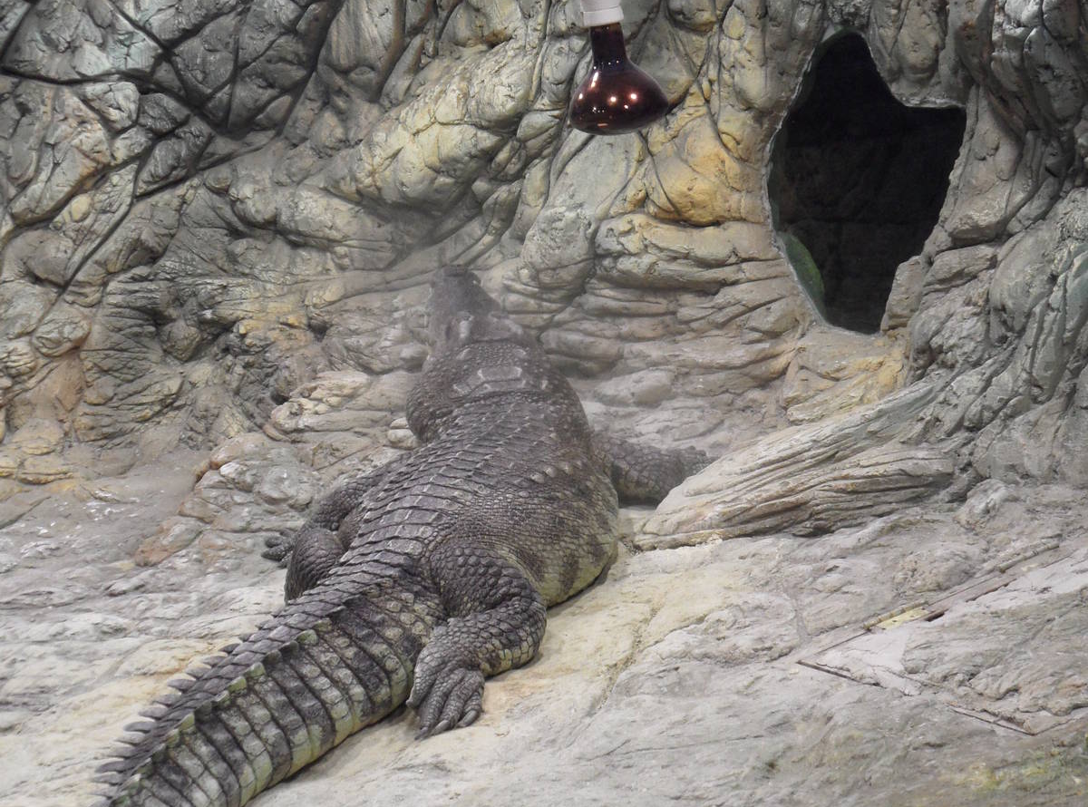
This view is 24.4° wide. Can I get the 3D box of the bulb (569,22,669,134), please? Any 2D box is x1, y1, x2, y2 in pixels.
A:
[{"bbox_3d":[0.086,-0.410,3.140,0.125,0.152,0.125,-9,12,3],"label":"bulb"}]

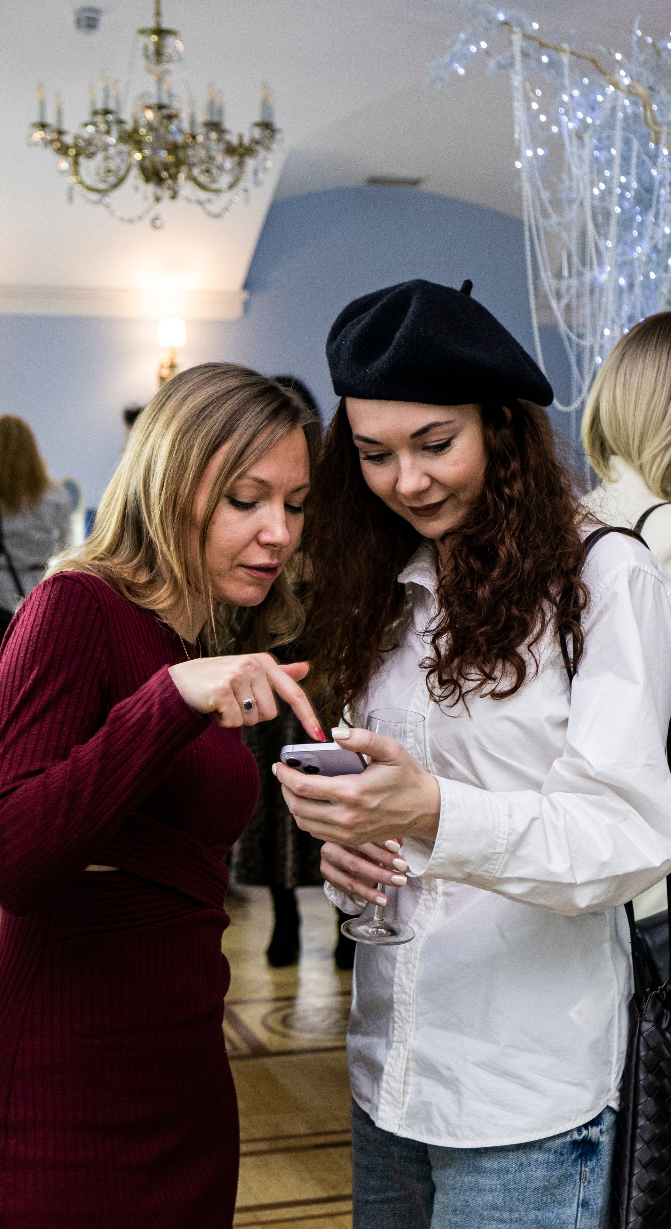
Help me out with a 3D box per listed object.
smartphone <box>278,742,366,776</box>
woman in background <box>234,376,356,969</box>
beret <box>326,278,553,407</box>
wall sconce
[{"bbox_3d":[0.004,0.161,1.684,0.071,0.008,0.147,-4,-38,18],"label":"smartphone"},{"bbox_3d":[-0.094,0.152,5.330,0.460,1.680,0.320,3,6,23],"label":"woman in background"},{"bbox_3d":[0.112,-0.284,1.915,0.245,0.130,0.250,7,6,-1],"label":"beret"},{"bbox_3d":[-0.681,-1.046,7.572,0.130,0.330,0.190,-1,6,-16],"label":"wall sconce"}]

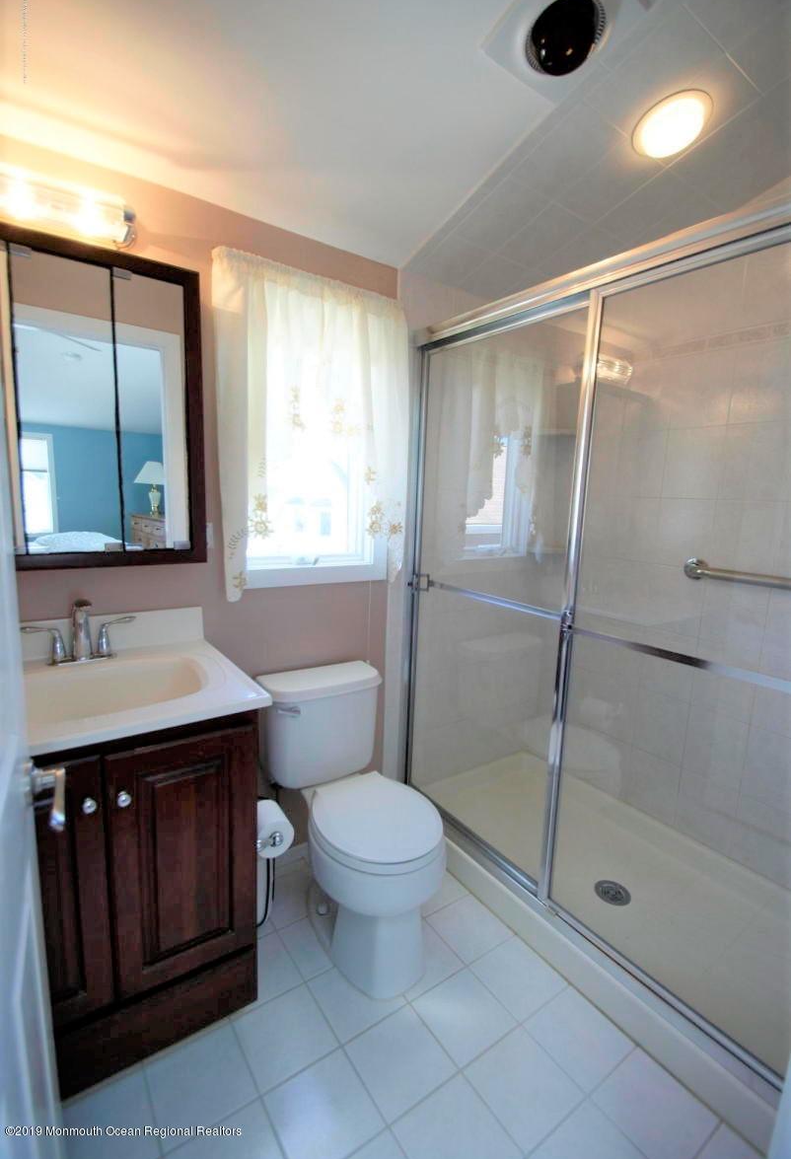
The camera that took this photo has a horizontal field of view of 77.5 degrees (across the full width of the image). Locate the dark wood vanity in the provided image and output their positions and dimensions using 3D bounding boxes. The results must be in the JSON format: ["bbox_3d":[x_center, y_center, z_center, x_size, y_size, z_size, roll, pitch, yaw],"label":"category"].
[{"bbox_3d":[-0.743,0.715,1.277,0.638,0.836,0.436,-4,12,-32],"label":"dark wood vanity"}]

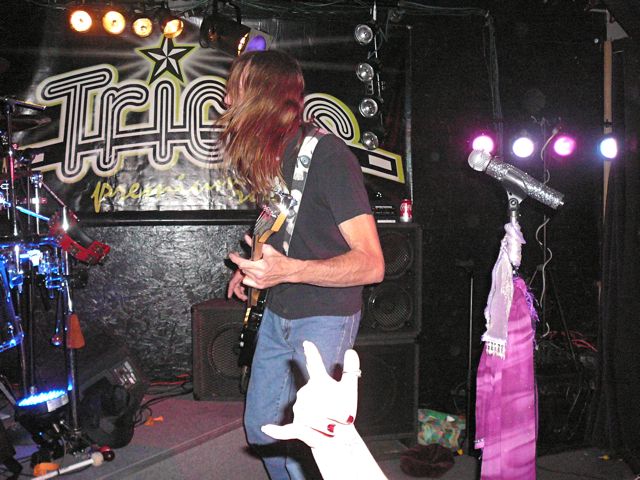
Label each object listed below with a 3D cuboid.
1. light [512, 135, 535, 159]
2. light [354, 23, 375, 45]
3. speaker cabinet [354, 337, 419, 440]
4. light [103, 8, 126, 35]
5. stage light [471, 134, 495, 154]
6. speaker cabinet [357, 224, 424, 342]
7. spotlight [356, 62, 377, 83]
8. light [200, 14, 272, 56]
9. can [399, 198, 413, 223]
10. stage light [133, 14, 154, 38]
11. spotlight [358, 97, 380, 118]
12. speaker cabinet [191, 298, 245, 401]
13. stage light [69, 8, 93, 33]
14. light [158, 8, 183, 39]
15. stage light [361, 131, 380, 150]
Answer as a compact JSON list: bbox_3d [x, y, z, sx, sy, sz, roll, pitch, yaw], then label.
[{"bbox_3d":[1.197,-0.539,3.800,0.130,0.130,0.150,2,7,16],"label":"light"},{"bbox_3d":[0.300,-1.277,3.962,0.130,0.130,0.160,2,30,26],"label":"light"},{"bbox_3d":[0.197,0.796,3.675,0.610,0.560,0.420,-1,6,-10],"label":"speaker cabinet"},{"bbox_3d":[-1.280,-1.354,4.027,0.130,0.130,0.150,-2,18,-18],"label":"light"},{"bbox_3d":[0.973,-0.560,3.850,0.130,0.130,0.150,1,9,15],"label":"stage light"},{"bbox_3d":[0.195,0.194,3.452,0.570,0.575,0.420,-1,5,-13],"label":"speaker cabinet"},{"bbox_3d":[0.322,-1.058,3.986,0.130,0.130,0.160,3,33,33],"label":"spotlight"},{"bbox_3d":[-0.465,-1.121,3.600,0.320,0.190,0.190,21,4,-2],"label":"light"},{"bbox_3d":[0.448,-0.150,3.380,0.066,0.122,0.066,0,4,0],"label":"can"},{"bbox_3d":[-1.025,-1.254,3.747,0.130,0.130,0.160,-1,30,-13],"label":"stage light"},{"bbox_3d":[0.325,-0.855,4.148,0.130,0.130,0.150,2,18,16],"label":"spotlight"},{"bbox_3d":[-0.528,0.701,4.184,0.540,0.560,0.360,0,6,-2],"label":"speaker cabinet"},{"bbox_3d":[-1.345,-1.255,3.671,0.130,0.130,0.160,-1,25,-9],"label":"stage light"},{"bbox_3d":[-0.966,-1.373,4.148,0.130,0.130,0.180,-3,27,-32],"label":"light"},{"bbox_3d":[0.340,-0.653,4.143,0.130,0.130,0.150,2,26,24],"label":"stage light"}]

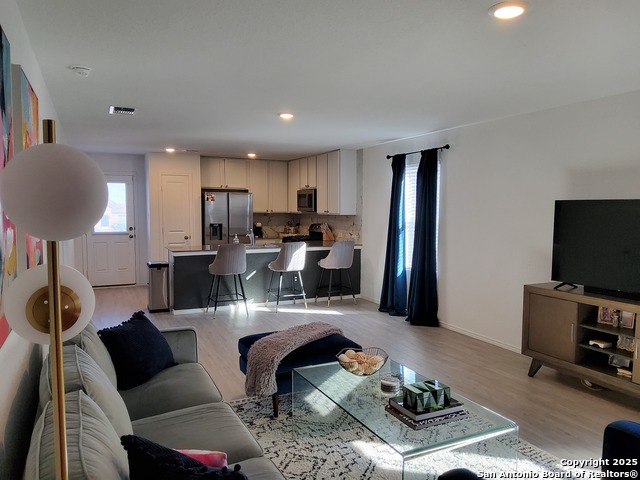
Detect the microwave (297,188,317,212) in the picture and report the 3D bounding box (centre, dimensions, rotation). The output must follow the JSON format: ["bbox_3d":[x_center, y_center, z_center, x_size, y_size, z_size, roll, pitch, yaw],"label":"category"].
[{"bbox_3d":[-0.108,-0.748,9.211,0.380,0.415,0.770,-2,4,-25],"label":"microwave"}]

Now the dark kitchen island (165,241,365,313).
[{"bbox_3d":[-0.836,0.528,7.647,2.997,0.885,0.840,-2,4,-25],"label":"dark kitchen island"}]

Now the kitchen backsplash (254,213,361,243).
[{"bbox_3d":[-0.437,-0.243,8.921,1.157,0.490,2.907,-2,4,-25],"label":"kitchen backsplash"}]

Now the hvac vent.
[{"bbox_3d":[-1.958,-1.271,4.773,0.252,0.025,0.410,-2,4,-25],"label":"hvac vent"}]

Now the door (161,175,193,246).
[{"bbox_3d":[-2.621,-0.147,8.804,0.525,2.055,0.070,-2,4,-25],"label":"door"}]

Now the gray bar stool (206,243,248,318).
[{"bbox_3d":[-1.297,0.538,6.683,0.480,0.985,0.510,-2,4,-25],"label":"gray bar stool"}]

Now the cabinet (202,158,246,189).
[{"bbox_3d":[-1.953,-1.321,9.599,0.920,0.585,0.340,-2,4,-25],"label":"cabinet"}]

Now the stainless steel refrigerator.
[{"bbox_3d":[-1.862,-0.044,9.454,0.915,1.765,0.710,-2,4,-25],"label":"stainless steel refrigerator"}]

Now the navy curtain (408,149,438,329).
[{"bbox_3d":[1.318,-0.022,6.148,0.190,2.210,0.450,-2,4,-25],"label":"navy curtain"}]

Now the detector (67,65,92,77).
[{"bbox_3d":[-1.667,-1.159,3.323,0.150,0.042,0.150,-2,4,-25],"label":"detector"}]

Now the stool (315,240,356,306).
[{"bbox_3d":[0.256,0.500,7.448,0.490,0.980,0.540,-2,4,-25],"label":"stool"}]

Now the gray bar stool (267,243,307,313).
[{"bbox_3d":[-0.494,0.519,7.066,0.480,0.980,0.510,-2,4,-25],"label":"gray bar stool"}]

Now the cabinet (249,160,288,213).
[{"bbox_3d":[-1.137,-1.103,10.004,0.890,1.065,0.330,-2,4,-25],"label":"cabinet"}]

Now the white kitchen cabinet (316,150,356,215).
[{"bbox_3d":[0.278,-0.981,8.338,0.317,1.070,0.916,-2,4,-25],"label":"white kitchen cabinet"}]

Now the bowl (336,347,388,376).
[{"bbox_3d":[0.271,0.783,3.061,0.335,0.125,0.335,0,4,0],"label":"bowl"}]

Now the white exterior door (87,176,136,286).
[{"bbox_3d":[-3.813,-0.146,8.777,0.812,2.045,0.070,-2,4,-25],"label":"white exterior door"}]

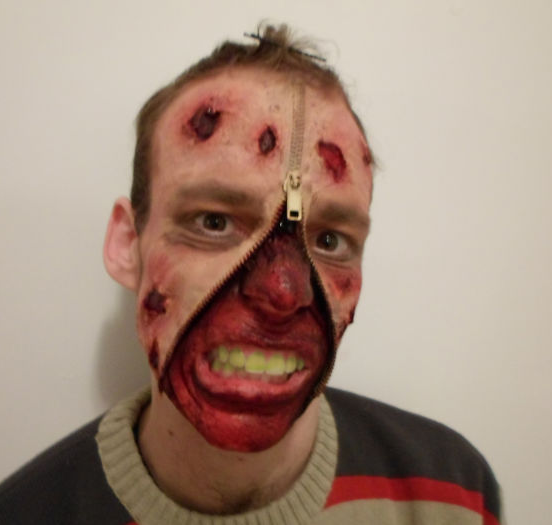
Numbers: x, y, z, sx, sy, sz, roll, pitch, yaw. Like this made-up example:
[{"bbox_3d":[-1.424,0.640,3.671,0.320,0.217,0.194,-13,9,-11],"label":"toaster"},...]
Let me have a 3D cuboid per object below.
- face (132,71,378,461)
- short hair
[{"bbox_3d":[-0.008,-0.003,0.318,0.153,0.211,0.121,9,-5,-15],"label":"face"},{"bbox_3d":[-0.016,-0.070,0.384,0.168,0.164,0.189,9,-5,-15],"label":"short hair"}]

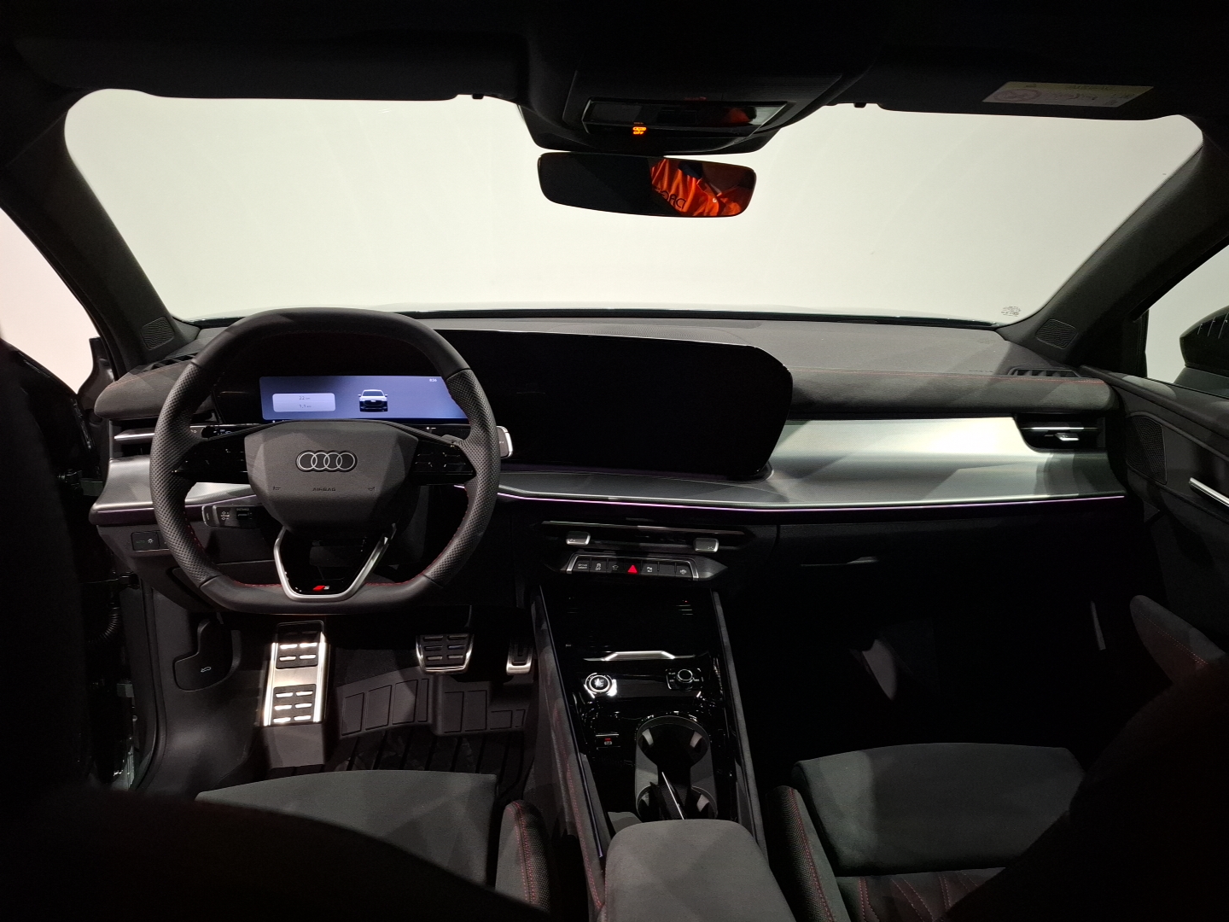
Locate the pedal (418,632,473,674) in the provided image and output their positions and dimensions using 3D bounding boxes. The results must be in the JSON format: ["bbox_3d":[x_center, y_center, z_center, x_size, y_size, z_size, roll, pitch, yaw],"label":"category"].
[{"bbox_3d":[-0.281,0.321,1.365,0.093,0.068,0.030,-1,-15,-4],"label":"pedal"}]

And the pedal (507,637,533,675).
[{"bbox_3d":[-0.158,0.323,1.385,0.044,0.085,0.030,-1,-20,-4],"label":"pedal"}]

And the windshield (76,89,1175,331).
[{"bbox_3d":[0.016,-0.282,1.119,1.340,0.110,0.700,-1,-9,-4],"label":"windshield"}]

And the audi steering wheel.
[{"bbox_3d":[-0.314,0.003,0.903,0.368,0.338,0.090,-1,-5,-4],"label":"audi steering wheel"}]

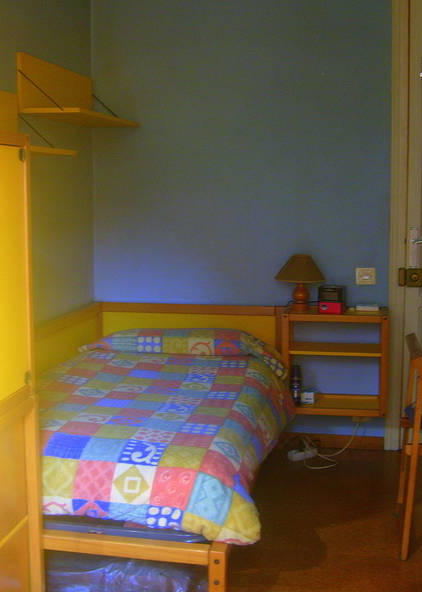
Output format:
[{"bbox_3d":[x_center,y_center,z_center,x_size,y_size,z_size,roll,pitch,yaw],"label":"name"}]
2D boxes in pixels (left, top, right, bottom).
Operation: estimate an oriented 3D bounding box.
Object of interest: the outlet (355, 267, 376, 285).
[{"bbox_3d":[0.782,-0.098,4.023,0.095,0.081,0.014,1,8,11],"label":"outlet"}]

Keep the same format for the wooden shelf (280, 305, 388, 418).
[{"bbox_3d":[0.620,0.316,3.965,0.501,0.485,0.293,1,8,11],"label":"wooden shelf"}]

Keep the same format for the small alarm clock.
[{"bbox_3d":[0.586,0.019,3.872,0.119,0.128,0.084,1,8,11],"label":"small alarm clock"}]

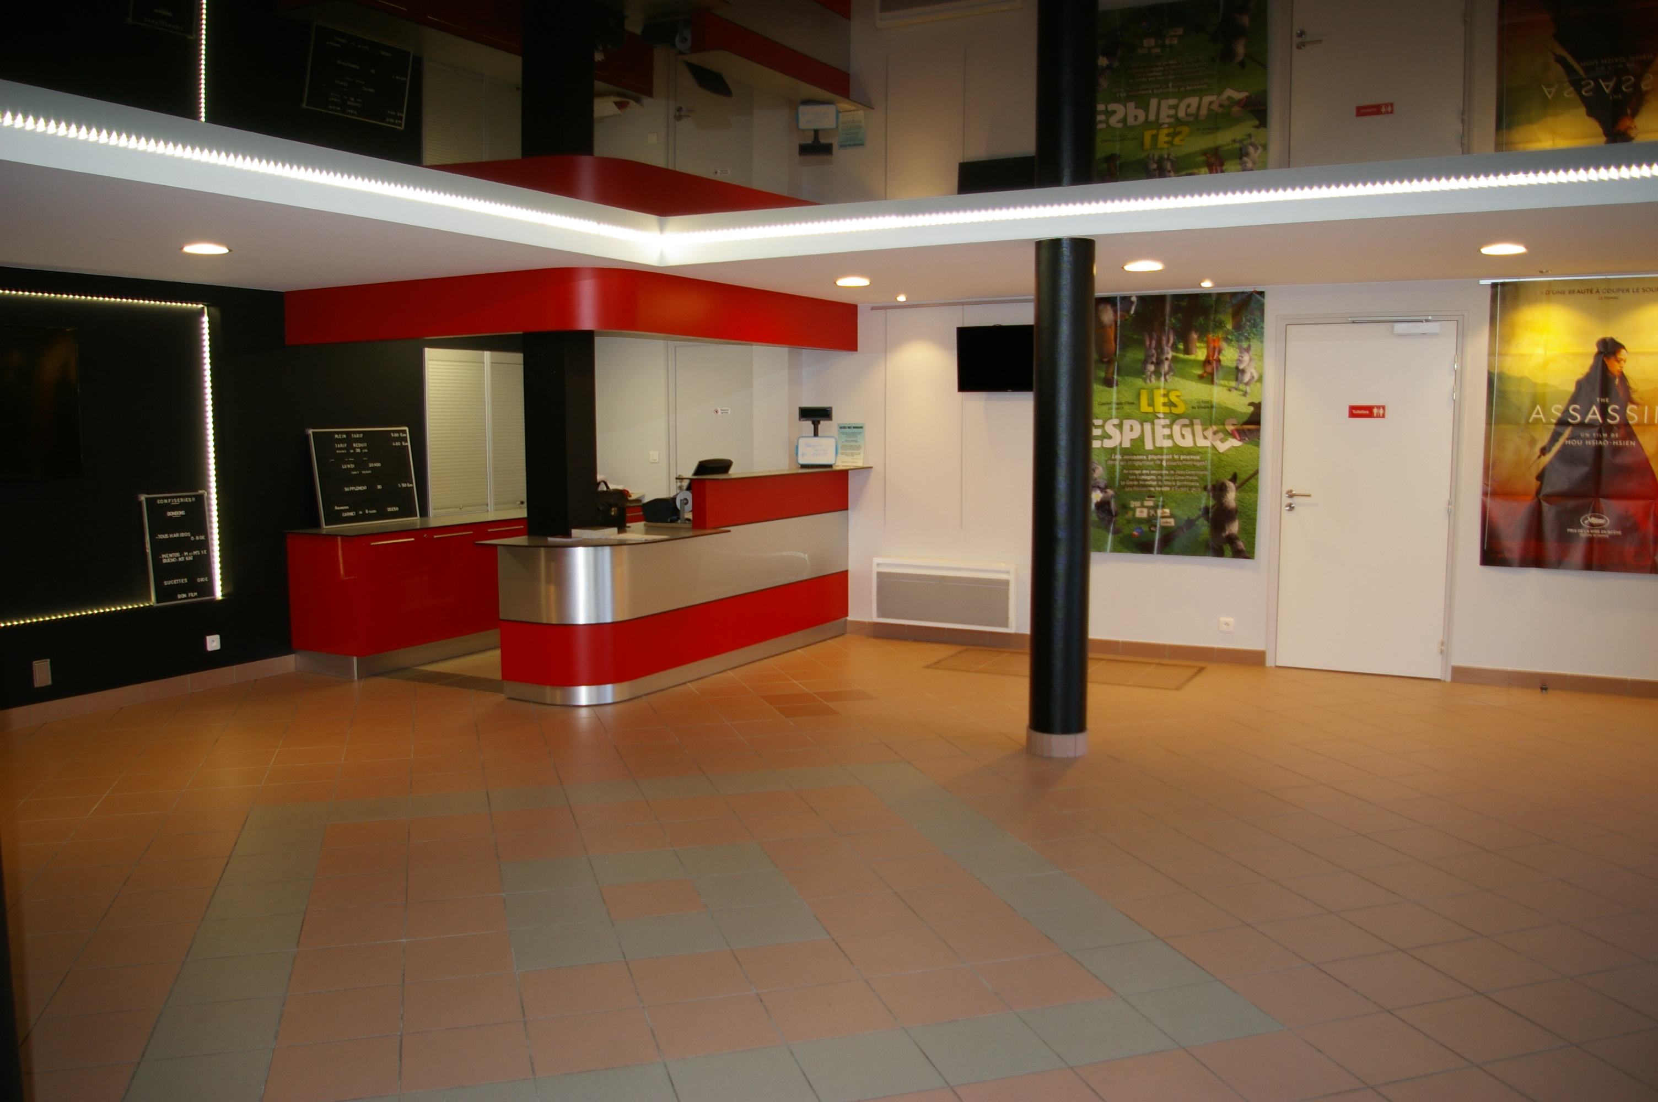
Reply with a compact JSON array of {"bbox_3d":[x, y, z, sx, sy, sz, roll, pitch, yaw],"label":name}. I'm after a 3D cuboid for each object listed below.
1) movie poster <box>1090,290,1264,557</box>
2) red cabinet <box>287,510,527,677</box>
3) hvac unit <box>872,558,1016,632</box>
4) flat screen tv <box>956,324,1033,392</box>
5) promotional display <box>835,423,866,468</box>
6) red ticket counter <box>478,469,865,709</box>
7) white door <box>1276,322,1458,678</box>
[{"bbox_3d":[2.053,-0.774,7.680,1.170,1.596,0.020,3,6,25],"label":"movie poster"},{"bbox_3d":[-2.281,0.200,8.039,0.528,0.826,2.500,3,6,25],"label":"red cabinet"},{"bbox_3d":[0.764,0.296,8.324,0.981,0.434,0.110,3,6,25],"label":"hvac unit"},{"bbox_3d":[1.178,-1.237,7.939,0.720,0.417,0.080,3,6,25],"label":"flat screen tv"},{"bbox_3d":[0.160,-0.722,8.481,0.205,0.292,0.060,3,6,25],"label":"promotional display"},{"bbox_3d":[-0.743,0.096,7.443,0.890,1.168,2.933,3,6,25],"label":"red ticket counter"},{"bbox_3d":[3.102,-0.291,7.209,0.915,2.038,0.060,3,6,25],"label":"white door"}]

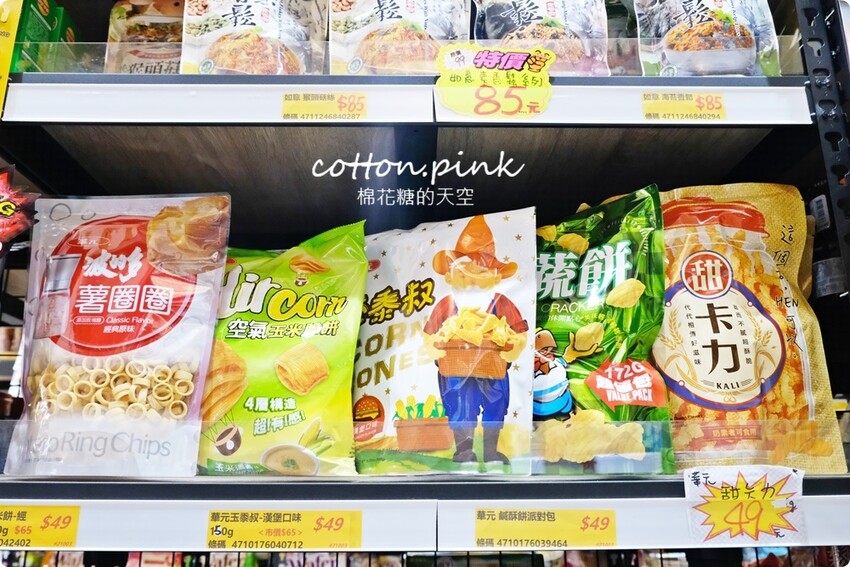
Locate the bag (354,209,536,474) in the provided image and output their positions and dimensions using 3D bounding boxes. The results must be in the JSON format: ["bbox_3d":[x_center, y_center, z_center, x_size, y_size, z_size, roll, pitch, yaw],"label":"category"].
[{"bbox_3d":[0.008,0.054,0.678,0.216,0.286,0.070,-2,-18,7],"label":"bag"}]

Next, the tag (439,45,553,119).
[{"bbox_3d":[0.075,-0.215,0.676,0.125,0.097,0.003,0,-19,-1],"label":"tag"}]

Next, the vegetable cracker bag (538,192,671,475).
[{"bbox_3d":[0.161,0.046,0.688,0.197,0.306,0.075,-2,-18,7],"label":"vegetable cracker bag"}]

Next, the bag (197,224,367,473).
[{"bbox_3d":[-0.149,0.063,0.669,0.179,0.264,0.065,-2,-18,7],"label":"bag"}]

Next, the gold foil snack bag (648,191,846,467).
[{"bbox_3d":[0.323,0.040,0.691,0.210,0.318,0.075,-1,-18,3],"label":"gold foil snack bag"}]

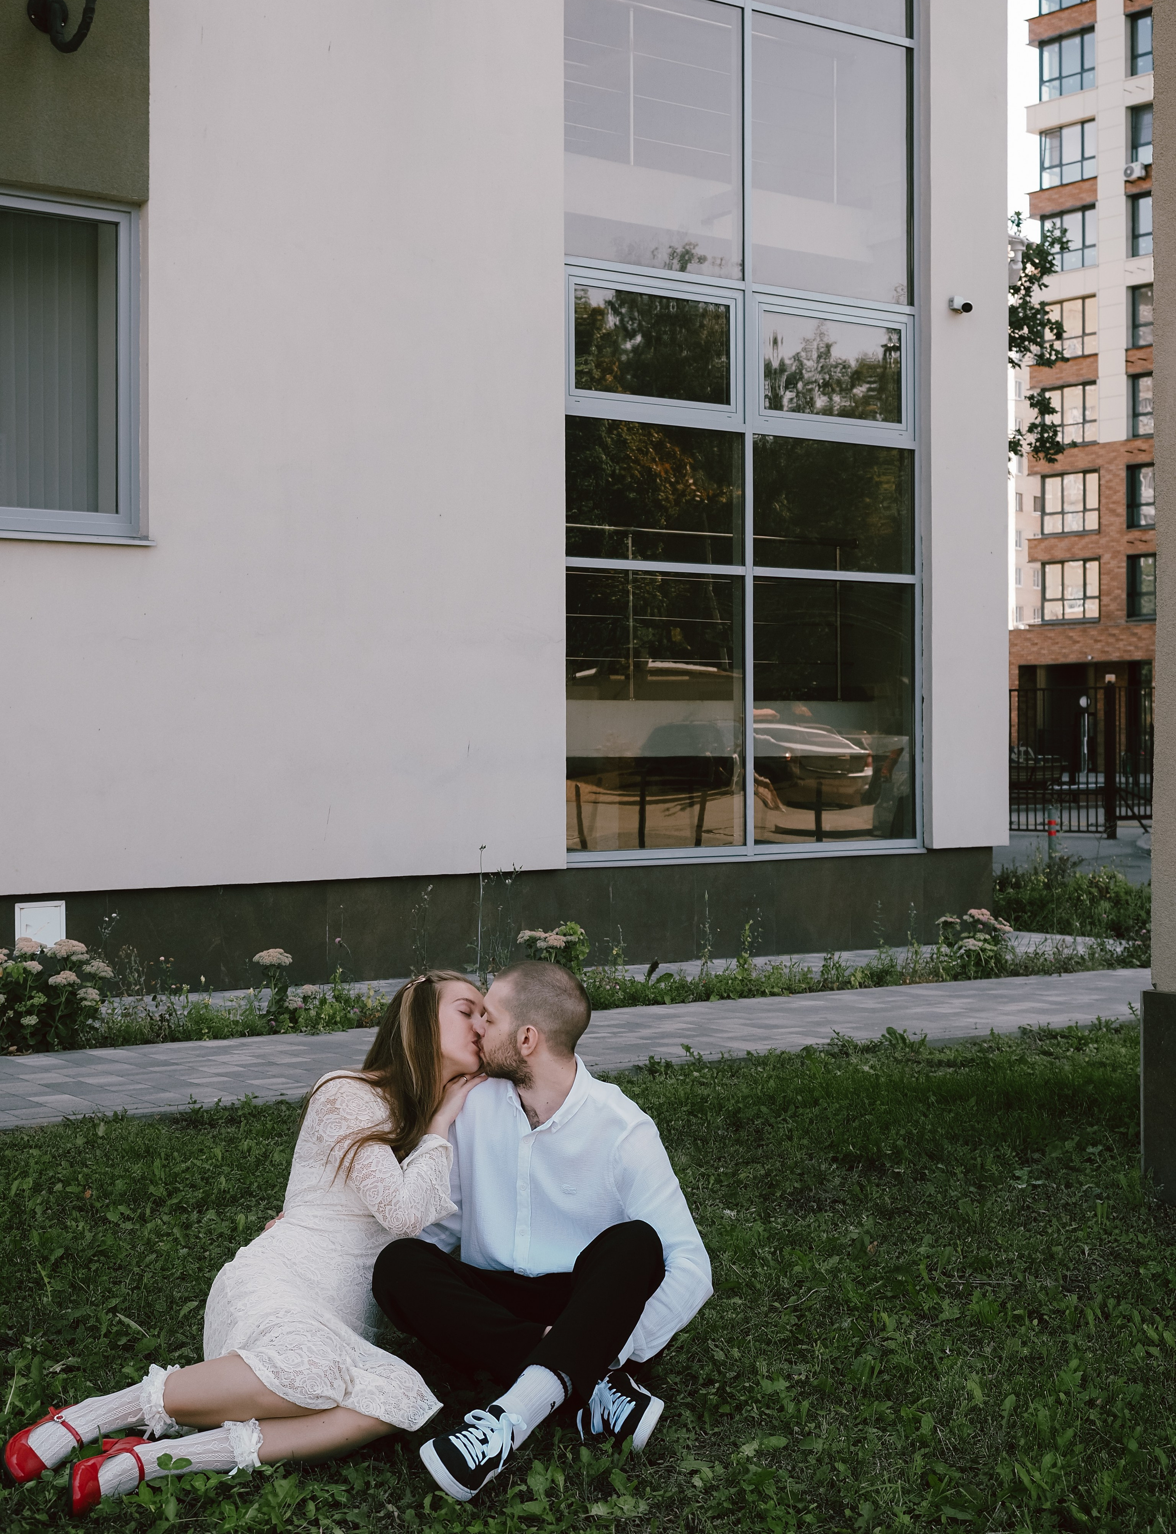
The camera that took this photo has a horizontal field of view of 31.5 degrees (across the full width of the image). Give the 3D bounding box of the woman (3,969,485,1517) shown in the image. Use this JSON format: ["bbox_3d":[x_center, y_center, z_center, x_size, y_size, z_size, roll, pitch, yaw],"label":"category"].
[{"bbox_3d":[-0.645,0.825,3.880,0.840,0.840,0.620,-1,1,-40],"label":"woman"}]

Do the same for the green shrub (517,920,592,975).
[{"bbox_3d":[-0.170,0.975,10.500,0.360,0.390,0.340,0,1,0],"label":"green shrub"}]

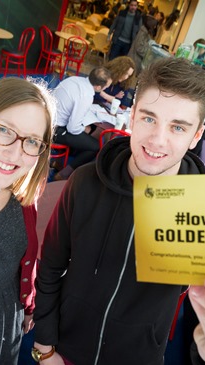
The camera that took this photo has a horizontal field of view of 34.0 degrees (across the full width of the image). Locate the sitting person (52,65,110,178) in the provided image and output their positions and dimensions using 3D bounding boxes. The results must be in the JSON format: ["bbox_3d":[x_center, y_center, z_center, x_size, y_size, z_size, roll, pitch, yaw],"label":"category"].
[{"bbox_3d":[-0.238,-0.562,3.320,0.740,1.200,0.500,8,30,-18],"label":"sitting person"}]

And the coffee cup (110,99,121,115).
[{"bbox_3d":[0.149,-0.785,3.505,0.088,0.147,0.088,18,28,0],"label":"coffee cup"}]

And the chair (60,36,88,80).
[{"bbox_3d":[-0.565,-2.597,7.045,0.420,0.885,0.500,16,28,-4],"label":"chair"}]

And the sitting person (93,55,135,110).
[{"bbox_3d":[0.094,-0.843,3.961,0.500,1.240,0.700,11,29,-13],"label":"sitting person"}]

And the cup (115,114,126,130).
[{"bbox_3d":[0.173,-0.534,3.084,0.088,0.145,0.088,14,29,-8],"label":"cup"}]

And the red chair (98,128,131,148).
[{"bbox_3d":[0.135,-0.136,3.113,0.420,0.885,0.500,20,28,4],"label":"red chair"}]

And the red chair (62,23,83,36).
[{"bbox_3d":[-0.827,-3.419,8.344,0.420,0.885,0.500,7,30,-20],"label":"red chair"}]

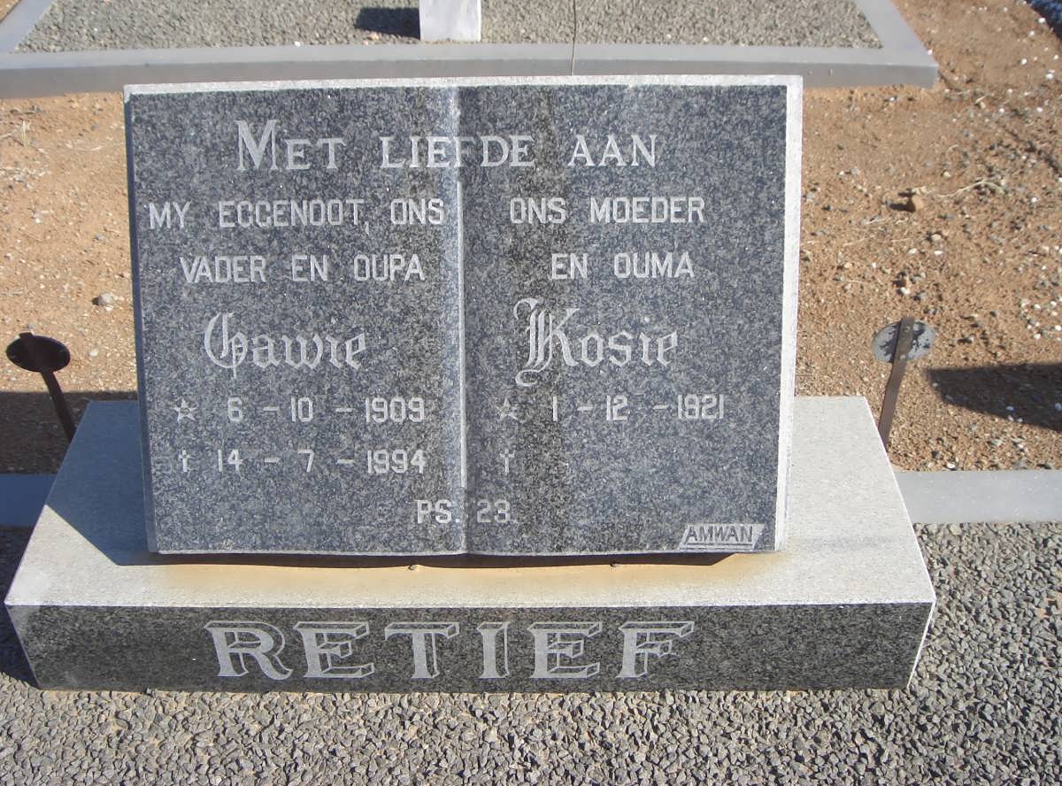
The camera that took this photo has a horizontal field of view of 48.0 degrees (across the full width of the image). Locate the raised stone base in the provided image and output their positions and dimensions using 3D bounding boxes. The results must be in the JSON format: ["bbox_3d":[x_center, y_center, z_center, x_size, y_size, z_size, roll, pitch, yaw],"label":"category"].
[{"bbox_3d":[-0.064,0.171,1.429,0.980,0.146,0.332,0,40,-1],"label":"raised stone base"}]

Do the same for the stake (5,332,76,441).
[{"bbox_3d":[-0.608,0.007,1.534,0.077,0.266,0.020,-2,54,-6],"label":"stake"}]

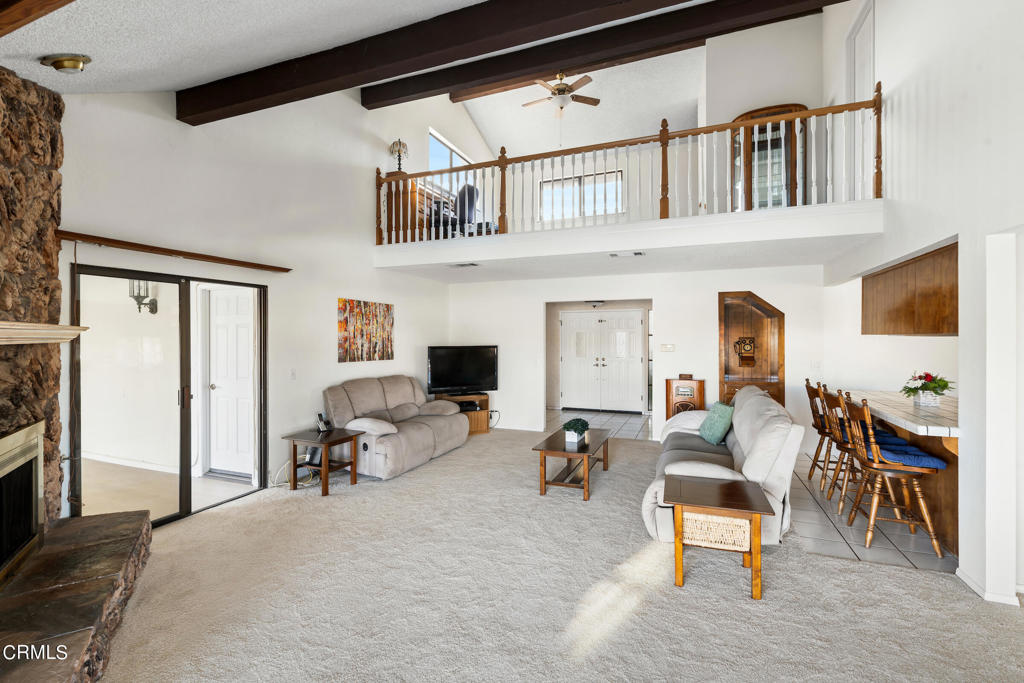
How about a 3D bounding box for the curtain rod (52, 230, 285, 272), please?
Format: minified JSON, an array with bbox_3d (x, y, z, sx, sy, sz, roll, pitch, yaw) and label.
[{"bbox_3d":[-2.666,-0.717,3.650,0.070,0.052,1.797,0,0,23],"label":"curtain rod"}]

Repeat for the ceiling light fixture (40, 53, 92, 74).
[{"bbox_3d":[-2.324,-1.441,2.243,0.215,0.070,0.215,0,29,22],"label":"ceiling light fixture"}]

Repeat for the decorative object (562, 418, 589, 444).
[{"bbox_3d":[0.690,0.924,4.504,0.179,0.204,0.387,0,0,22],"label":"decorative object"}]

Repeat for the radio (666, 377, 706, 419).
[{"bbox_3d":[2.423,0.973,5.964,0.526,0.943,0.318,0,0,20],"label":"radio"}]

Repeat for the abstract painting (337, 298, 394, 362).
[{"bbox_3d":[-1.872,-0.130,5.575,0.030,0.774,1.043,0,0,23],"label":"abstract painting"}]

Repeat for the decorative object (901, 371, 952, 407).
[{"bbox_3d":[3.615,0.410,3.726,0.318,0.283,0.228,0,0,20],"label":"decorative object"}]

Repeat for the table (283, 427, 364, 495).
[{"bbox_3d":[-1.886,1.200,4.295,0.621,0.508,0.487,0,0,22],"label":"table"}]

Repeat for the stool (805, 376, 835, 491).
[{"bbox_3d":[3.283,0.935,4.284,0.530,1.065,0.450,0,0,22],"label":"stool"}]

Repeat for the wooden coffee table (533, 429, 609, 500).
[{"bbox_3d":[0.667,1.240,4.455,0.571,0.428,1.082,0,0,22],"label":"wooden coffee table"}]

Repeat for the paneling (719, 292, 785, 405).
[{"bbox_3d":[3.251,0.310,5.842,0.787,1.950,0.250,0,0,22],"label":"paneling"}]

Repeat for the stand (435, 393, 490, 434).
[{"bbox_3d":[-0.818,1.149,6.730,0.820,0.600,0.430,0,0,-31],"label":"stand"}]

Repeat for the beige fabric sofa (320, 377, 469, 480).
[{"bbox_3d":[-1.407,0.966,5.419,0.990,0.980,1.750,0,0,22],"label":"beige fabric sofa"}]

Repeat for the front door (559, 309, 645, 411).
[{"bbox_3d":[1.775,0.391,8.548,1.660,2.060,0.100,0,0,22],"label":"front door"}]

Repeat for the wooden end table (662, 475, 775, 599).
[{"bbox_3d":[1.285,1.213,2.703,0.575,0.525,0.545,0,0,22],"label":"wooden end table"}]

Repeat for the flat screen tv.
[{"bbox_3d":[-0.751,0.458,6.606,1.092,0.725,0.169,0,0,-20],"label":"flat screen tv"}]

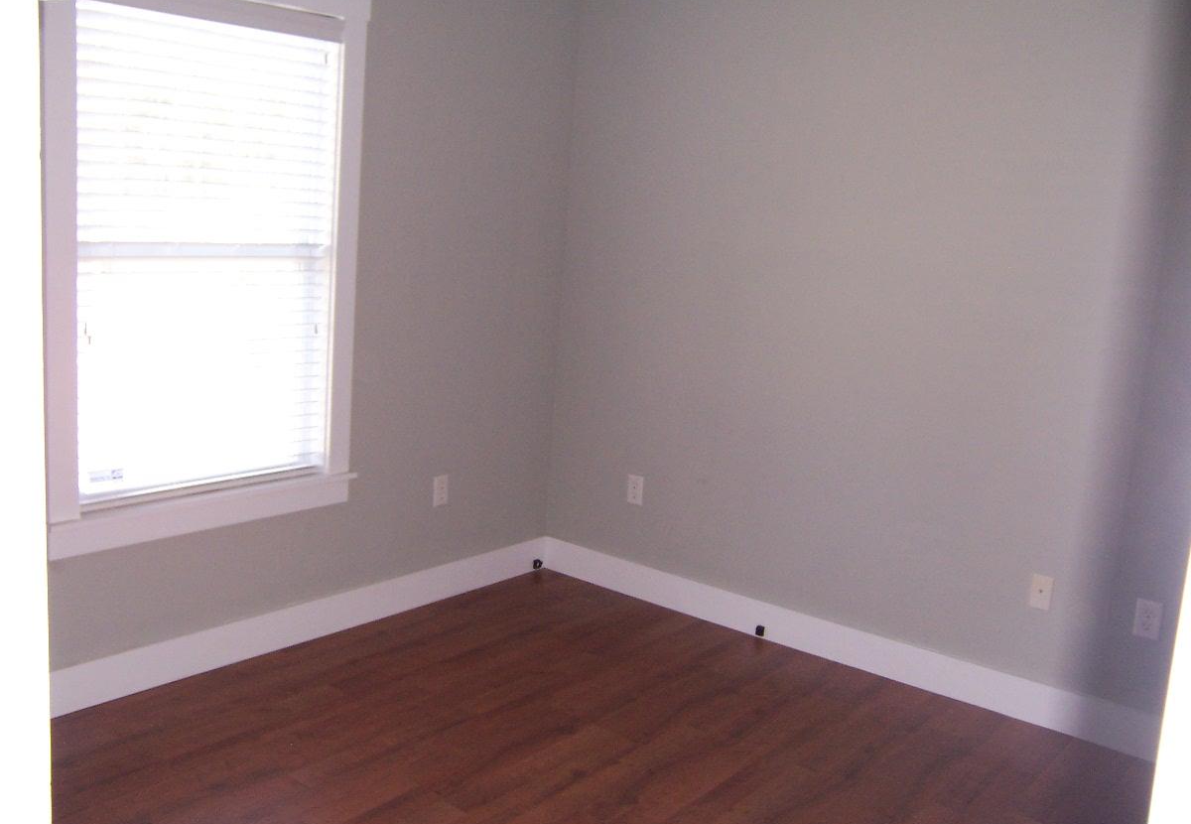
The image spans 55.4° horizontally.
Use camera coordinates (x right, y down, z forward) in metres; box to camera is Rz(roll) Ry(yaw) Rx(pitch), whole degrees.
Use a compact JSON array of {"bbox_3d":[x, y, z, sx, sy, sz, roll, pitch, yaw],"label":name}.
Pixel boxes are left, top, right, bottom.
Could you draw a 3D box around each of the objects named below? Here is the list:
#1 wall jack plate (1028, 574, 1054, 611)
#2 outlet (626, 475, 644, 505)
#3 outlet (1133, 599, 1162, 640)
[{"bbox_3d":[1.396,0.566,3.556,0.070,0.114,0.010,12,13,37],"label":"wall jack plate"},{"bbox_3d":[0.157,0.312,4.517,0.070,0.114,0.010,12,13,37],"label":"outlet"},{"bbox_3d":[1.638,0.618,3.369,0.070,0.114,0.010,12,13,37],"label":"outlet"}]

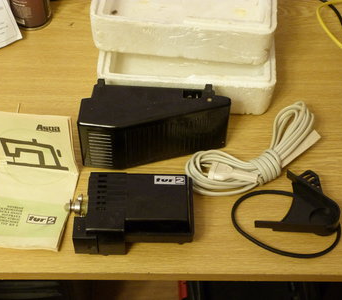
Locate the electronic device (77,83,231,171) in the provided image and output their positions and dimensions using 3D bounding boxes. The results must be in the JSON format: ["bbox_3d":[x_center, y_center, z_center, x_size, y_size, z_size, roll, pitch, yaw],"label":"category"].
[{"bbox_3d":[-0.018,-0.031,0.816,0.191,0.079,0.088,3,47,1],"label":"electronic device"}]

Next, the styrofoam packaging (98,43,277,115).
[{"bbox_3d":[0.023,-0.142,0.933,0.249,0.060,0.186,2,47,1],"label":"styrofoam packaging"}]

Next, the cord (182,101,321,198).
[{"bbox_3d":[0.125,-0.002,0.827,0.230,0.030,0.079,-29,54,-25],"label":"cord"}]

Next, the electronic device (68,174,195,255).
[{"bbox_3d":[-0.048,0.076,0.737,0.149,0.050,0.085,1,47,-1],"label":"electronic device"}]

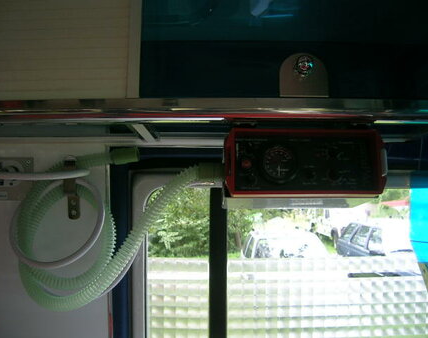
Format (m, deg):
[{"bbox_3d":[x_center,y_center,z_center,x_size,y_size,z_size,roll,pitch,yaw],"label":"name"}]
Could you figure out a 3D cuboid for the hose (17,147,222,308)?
[{"bbox_3d":[-0.172,0.105,0.770,0.355,0.280,0.150,0,-2,0],"label":"hose"}]

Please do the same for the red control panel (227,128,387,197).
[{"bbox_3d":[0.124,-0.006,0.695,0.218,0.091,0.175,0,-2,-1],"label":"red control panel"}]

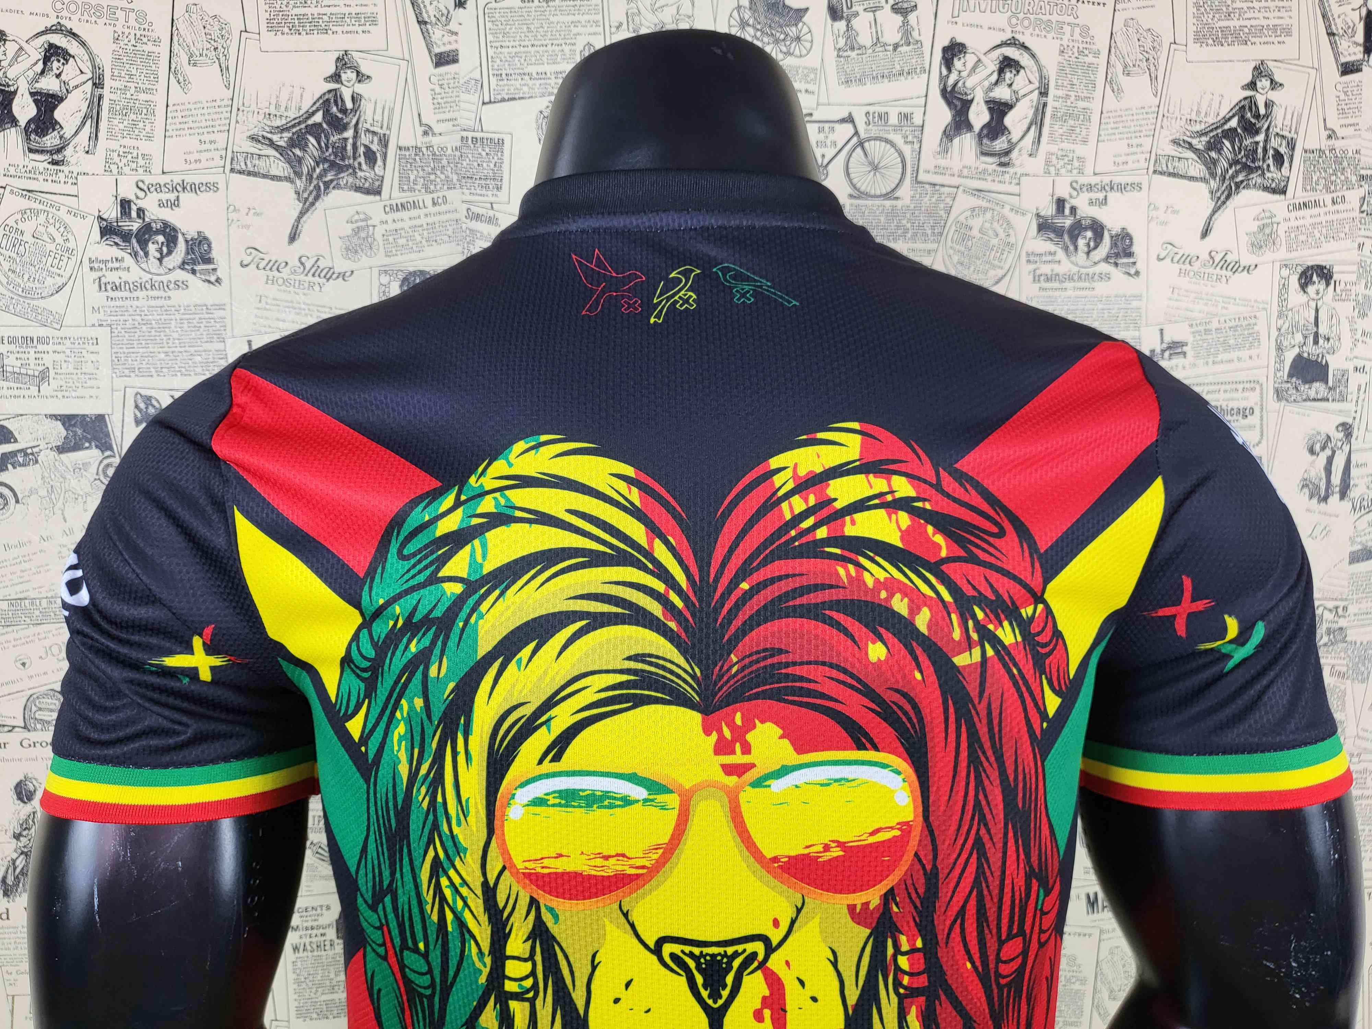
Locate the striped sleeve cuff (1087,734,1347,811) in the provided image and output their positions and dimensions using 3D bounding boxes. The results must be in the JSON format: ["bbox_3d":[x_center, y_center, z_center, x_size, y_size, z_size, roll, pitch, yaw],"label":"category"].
[{"bbox_3d":[0.235,0.108,0.472,0.113,0.026,0.111,-6,-1,-7],"label":"striped sleeve cuff"}]

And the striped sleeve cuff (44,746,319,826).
[{"bbox_3d":[-0.228,0.117,0.474,0.116,0.026,0.111,2,-1,-7],"label":"striped sleeve cuff"}]

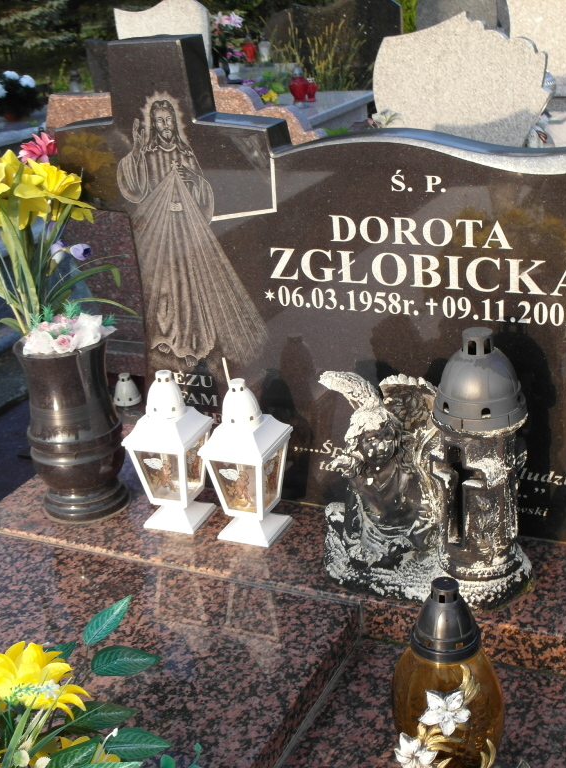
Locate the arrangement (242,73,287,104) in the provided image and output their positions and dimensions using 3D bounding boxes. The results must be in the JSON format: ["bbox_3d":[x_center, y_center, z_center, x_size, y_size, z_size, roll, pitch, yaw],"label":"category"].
[{"bbox_3d":[-0.112,-1.681,6.100,0.250,0.190,0.220,6,24,25],"label":"arrangement"}]

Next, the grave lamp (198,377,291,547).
[{"bbox_3d":[-0.046,0.098,1.440,0.097,0.220,0.097,6,24,26],"label":"grave lamp"}]

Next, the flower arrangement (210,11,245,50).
[{"bbox_3d":[-0.386,-2.457,7.400,0.250,0.270,0.230,6,24,25],"label":"flower arrangement"}]

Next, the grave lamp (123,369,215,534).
[{"bbox_3d":[-0.155,0.087,1.489,0.097,0.222,0.097,7,24,28],"label":"grave lamp"}]

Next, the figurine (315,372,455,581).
[{"bbox_3d":[0.124,0.118,1.315,0.169,0.248,0.133,2,22,18],"label":"figurine"}]

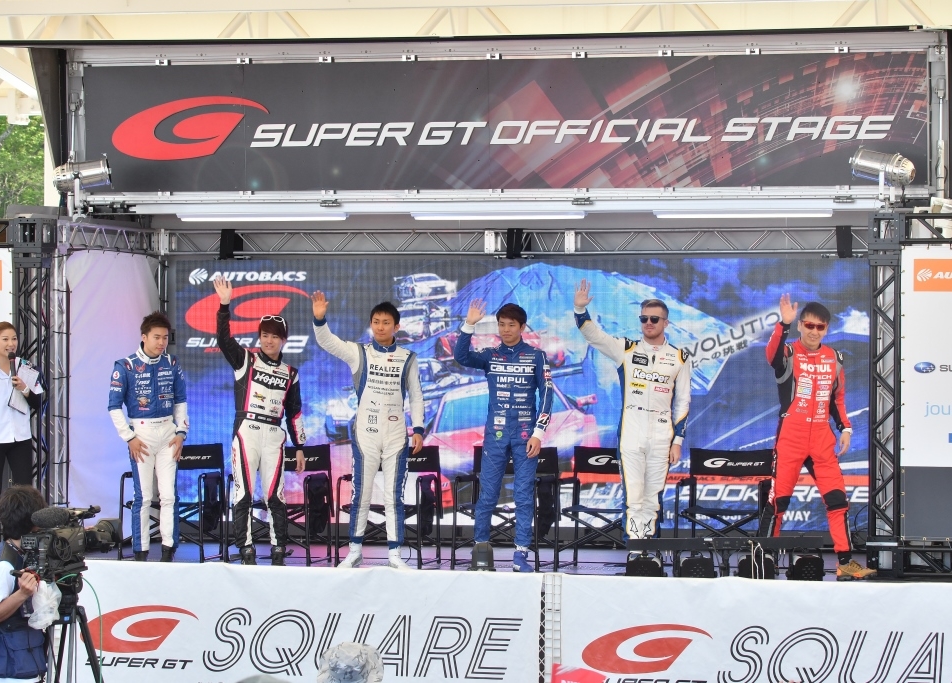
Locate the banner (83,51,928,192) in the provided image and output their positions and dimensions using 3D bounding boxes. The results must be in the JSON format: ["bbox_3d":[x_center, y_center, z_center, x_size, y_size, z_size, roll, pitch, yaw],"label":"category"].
[{"bbox_3d":[0.132,-1.528,24.059,6.102,0.916,0.080,0,0,14],"label":"banner"}]

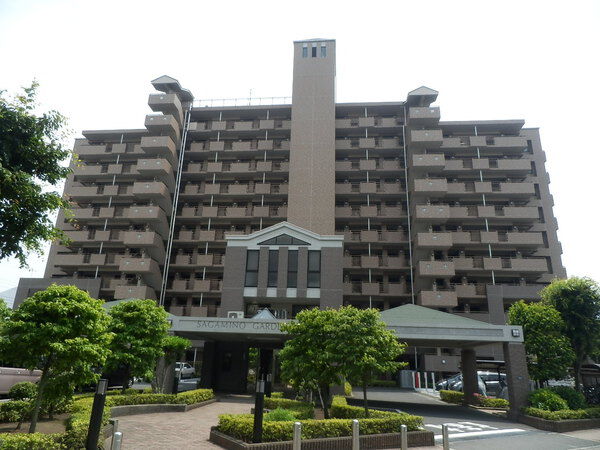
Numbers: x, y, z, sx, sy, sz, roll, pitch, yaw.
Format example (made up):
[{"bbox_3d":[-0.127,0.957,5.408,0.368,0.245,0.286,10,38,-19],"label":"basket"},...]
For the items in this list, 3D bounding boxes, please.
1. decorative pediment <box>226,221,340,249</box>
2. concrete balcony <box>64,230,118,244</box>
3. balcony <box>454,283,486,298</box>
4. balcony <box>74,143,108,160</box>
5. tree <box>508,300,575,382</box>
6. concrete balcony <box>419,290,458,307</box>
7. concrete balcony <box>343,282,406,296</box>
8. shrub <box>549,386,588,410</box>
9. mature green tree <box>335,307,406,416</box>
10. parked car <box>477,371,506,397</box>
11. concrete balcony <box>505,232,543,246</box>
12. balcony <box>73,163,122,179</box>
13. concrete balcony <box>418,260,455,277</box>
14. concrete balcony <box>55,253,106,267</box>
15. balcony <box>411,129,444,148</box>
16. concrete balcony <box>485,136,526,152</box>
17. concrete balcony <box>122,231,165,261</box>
[{"bbox_3d":[-0.932,0.735,25.622,7.244,1.738,0.800,0,-18,6],"label":"decorative pediment"},{"bbox_3d":[-24.244,1.521,48.296,5.700,1.250,1.300,0,-18,5],"label":"concrete balcony"},{"bbox_3d":[17.317,6.869,42.387,2.843,1.241,1.300,0,-19,5],"label":"balcony"},{"bbox_3d":[-25.411,-9.030,51.852,3.338,1.163,1.300,0,-19,5],"label":"balcony"},{"bbox_3d":[11.691,6.135,20.021,2.750,4.892,2.750,0,-18,6],"label":"tree"},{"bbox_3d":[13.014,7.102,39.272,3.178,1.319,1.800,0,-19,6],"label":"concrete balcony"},{"bbox_3d":[7.745,6.872,43.696,6.600,1.350,1.400,0,-19,6],"label":"concrete balcony"},{"bbox_3d":[9.731,6.355,15.058,1.400,0.921,1.300,0,-19,6],"label":"shrub"},{"bbox_3d":[2.097,4.038,12.426,2.100,3.200,2.100,0,-19,5],"label":"mature green tree"},{"bbox_3d":[10.713,9.154,23.663,4.300,1.580,1.700,0,-19,6],"label":"parked car"},{"bbox_3d":[23.372,1.596,43.602,3.381,1.198,1.300,0,-19,5],"label":"concrete balcony"},{"bbox_3d":[-24.450,-6.427,50.966,6.200,1.300,1.300,0,-18,5],"label":"balcony"},{"bbox_3d":[12.928,4.296,39.569,3.194,1.320,1.600,0,-19,5],"label":"concrete balcony"},{"bbox_3d":[-24.965,4.203,48.036,6.450,1.300,1.400,0,-19,6],"label":"concrete balcony"},{"bbox_3d":[13.317,-8.957,43.863,3.170,1.310,1.550,0,-19,6],"label":"balcony"},{"bbox_3d":[23.616,-9.129,47.462,3.770,1.300,1.300,0,-18,5],"label":"concrete balcony"},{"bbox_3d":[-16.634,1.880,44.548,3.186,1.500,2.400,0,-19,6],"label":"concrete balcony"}]

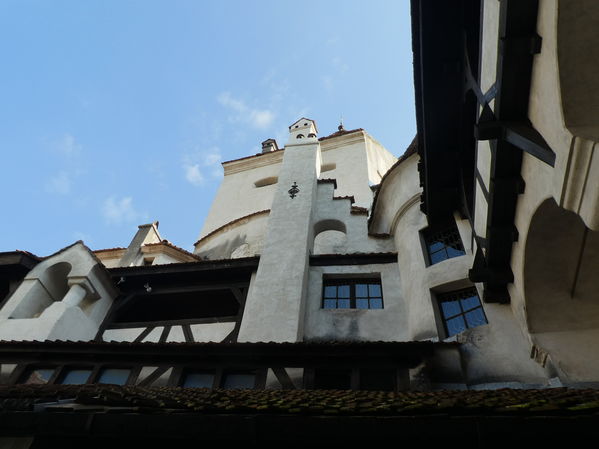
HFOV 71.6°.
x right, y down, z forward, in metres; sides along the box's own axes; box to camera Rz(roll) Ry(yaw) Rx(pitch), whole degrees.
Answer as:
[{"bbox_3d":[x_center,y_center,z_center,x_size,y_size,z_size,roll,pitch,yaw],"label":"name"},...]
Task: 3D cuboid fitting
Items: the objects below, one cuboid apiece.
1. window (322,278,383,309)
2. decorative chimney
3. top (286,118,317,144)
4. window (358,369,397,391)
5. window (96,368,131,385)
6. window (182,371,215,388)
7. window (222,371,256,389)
[{"bbox_3d":[1.101,1.444,8.734,1.266,0.988,0.150,-2,-53,8],"label":"window"},{"bbox_3d":[-1.620,-3.938,22.799,0.740,1.932,0.750,-11,-54,14],"label":"decorative chimney"},{"bbox_3d":[0.120,-2.785,13.707,0.883,2.056,0.650,-8,-54,12],"label":"top"},{"bbox_3d":[1.200,2.397,6.372,0.568,0.424,0.120,-2,-53,8],"label":"window"},{"bbox_3d":[-3.075,2.557,6.921,0.533,0.372,0.120,-2,-53,8],"label":"window"},{"bbox_3d":[-1.645,2.515,6.721,0.547,0.398,0.120,-2,-53,8],"label":"window"},{"bbox_3d":[-0.971,2.494,6.630,0.574,0.402,0.120,-2,-53,8],"label":"window"}]

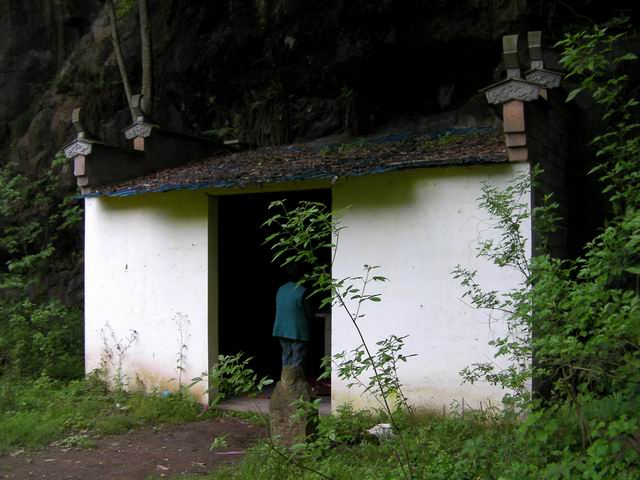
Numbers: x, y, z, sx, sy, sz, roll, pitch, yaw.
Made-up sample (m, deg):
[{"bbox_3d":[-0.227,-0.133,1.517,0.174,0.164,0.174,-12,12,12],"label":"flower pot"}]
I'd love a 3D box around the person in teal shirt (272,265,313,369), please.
[{"bbox_3d":[-0.310,1.030,8.100,0.470,1.500,0.400,-2,-2,32],"label":"person in teal shirt"}]

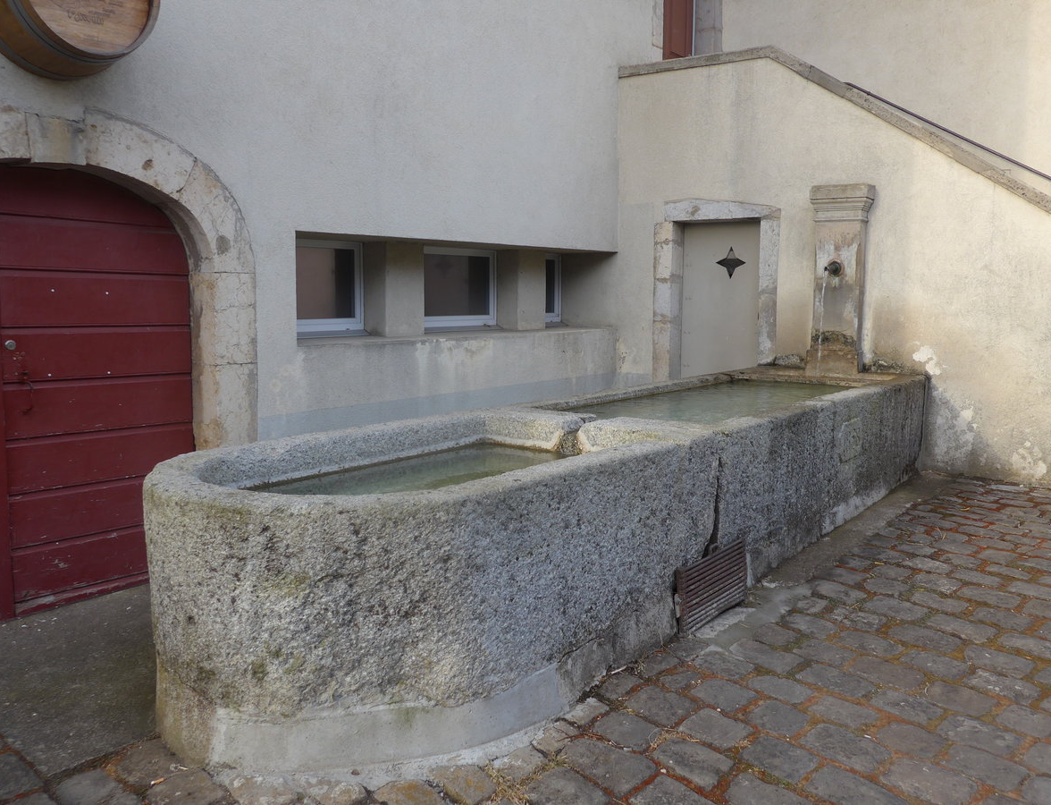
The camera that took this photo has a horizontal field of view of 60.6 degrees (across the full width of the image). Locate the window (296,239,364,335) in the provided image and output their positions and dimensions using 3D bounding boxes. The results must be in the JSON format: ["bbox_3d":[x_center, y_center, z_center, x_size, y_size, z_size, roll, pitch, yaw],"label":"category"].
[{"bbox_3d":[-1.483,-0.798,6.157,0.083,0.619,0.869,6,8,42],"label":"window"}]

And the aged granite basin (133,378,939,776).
[{"bbox_3d":[0.777,0.353,4.583,1.233,0.740,5.688,5,7,33],"label":"aged granite basin"}]

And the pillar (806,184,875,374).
[{"bbox_3d":[2.320,-0.907,6.700,0.407,1.378,0.266,4,7,32],"label":"pillar"}]

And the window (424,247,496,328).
[{"bbox_3d":[-0.599,-0.911,7.135,0.083,0.606,0.967,6,8,42],"label":"window"}]

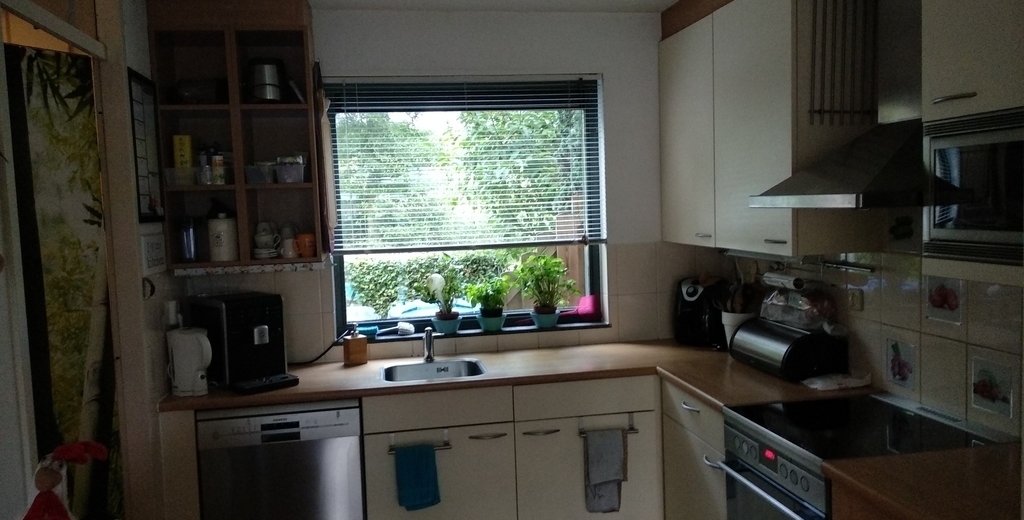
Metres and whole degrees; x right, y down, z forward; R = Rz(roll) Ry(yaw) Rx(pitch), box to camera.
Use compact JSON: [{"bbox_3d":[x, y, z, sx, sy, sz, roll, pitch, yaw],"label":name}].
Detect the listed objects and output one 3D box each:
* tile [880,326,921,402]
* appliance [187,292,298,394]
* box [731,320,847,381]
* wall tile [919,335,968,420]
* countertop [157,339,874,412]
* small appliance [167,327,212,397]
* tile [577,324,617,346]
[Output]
[{"bbox_3d":[1.305,0.344,2.577,0.010,0.237,0.199,-3,4,-9],"label":"tile"},{"bbox_3d":[-1.090,0.326,3.153,0.248,0.345,0.449,-5,6,-39],"label":"appliance"},{"bbox_3d":[1.094,0.347,3.072,0.268,0.184,0.415,-3,5,-10],"label":"box"},{"bbox_3d":[1.387,0.368,2.464,0.012,0.229,0.200,-2,4,-10],"label":"wall tile"},{"bbox_3d":[-0.049,0.495,3.053,2.545,0.038,1.135,-3,5,-10],"label":"countertop"},{"bbox_3d":[-1.246,0.388,2.987,0.152,0.253,0.127,-2,5,0],"label":"small appliance"},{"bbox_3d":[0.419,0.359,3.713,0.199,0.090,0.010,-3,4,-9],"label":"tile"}]

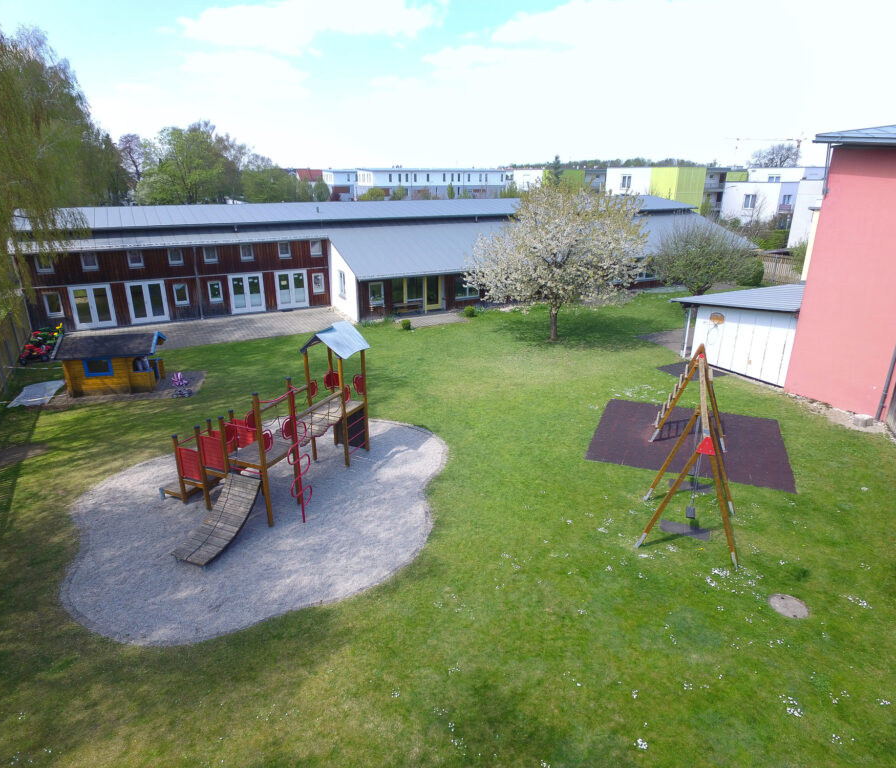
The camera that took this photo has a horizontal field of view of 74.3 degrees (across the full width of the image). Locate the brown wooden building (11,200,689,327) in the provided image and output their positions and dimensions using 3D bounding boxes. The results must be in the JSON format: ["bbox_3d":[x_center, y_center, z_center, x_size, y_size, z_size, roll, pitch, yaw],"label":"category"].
[{"bbox_3d":[-1.224,-9.654,41.672,49.100,5.890,14.860,-9,22,-22],"label":"brown wooden building"}]

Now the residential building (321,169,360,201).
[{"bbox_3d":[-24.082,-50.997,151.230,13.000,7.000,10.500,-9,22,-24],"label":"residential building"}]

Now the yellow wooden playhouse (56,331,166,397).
[{"bbox_3d":[-11.801,-0.816,21.001,3.090,1.990,1.880,-3,20,-9],"label":"yellow wooden playhouse"}]

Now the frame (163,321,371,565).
[{"bbox_3d":[-4.474,0.838,14.106,3.900,3.600,6.200,9,22,23],"label":"frame"}]

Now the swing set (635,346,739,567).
[{"bbox_3d":[6.613,1.286,15.858,2.150,3.080,7.300,7,21,20],"label":"swing set"}]

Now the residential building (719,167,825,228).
[{"bbox_3d":[48.552,-27.509,86.398,10.500,8.500,9.800,-9,22,-22],"label":"residential building"}]

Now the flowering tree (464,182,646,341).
[{"bbox_3d":[5.308,-5.692,28.542,8.600,7.450,8.300,0,20,0],"label":"flowering tree"}]

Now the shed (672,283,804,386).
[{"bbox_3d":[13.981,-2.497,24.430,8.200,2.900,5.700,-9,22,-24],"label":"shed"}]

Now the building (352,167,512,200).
[{"bbox_3d":[-3.250,-46.084,137.624,33.000,7.100,11.000,-9,22,-24],"label":"building"}]

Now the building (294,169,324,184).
[{"bbox_3d":[-40.162,-61.851,181.114,10.500,7.600,9.000,-9,22,-24],"label":"building"}]

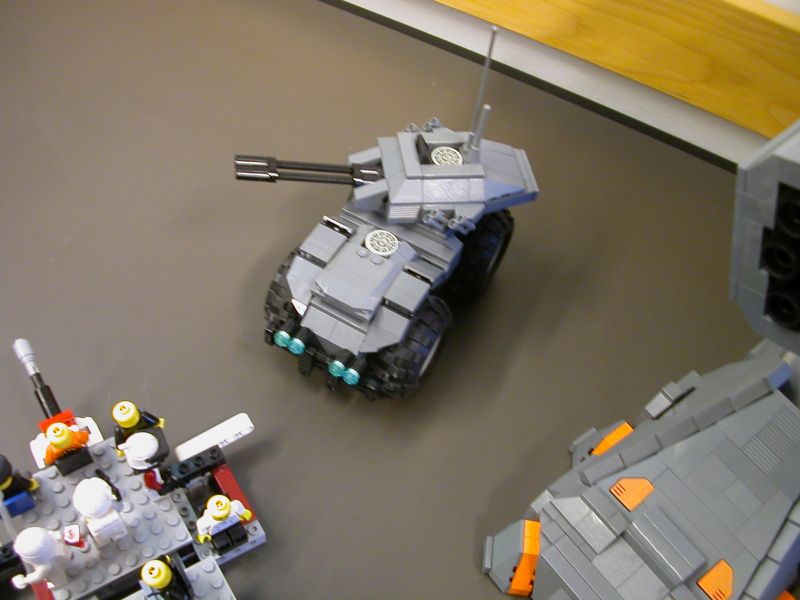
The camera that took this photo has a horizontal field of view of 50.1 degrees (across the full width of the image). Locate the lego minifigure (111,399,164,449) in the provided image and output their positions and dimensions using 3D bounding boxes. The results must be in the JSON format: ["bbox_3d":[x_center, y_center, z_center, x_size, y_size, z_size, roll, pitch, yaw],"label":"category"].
[{"bbox_3d":[-0.118,0.059,0.380,0.025,0.040,0.017,-34,64,-25],"label":"lego minifigure"}]

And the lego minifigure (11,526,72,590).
[{"bbox_3d":[-0.148,0.105,0.345,0.019,0.041,0.022,-26,61,-21],"label":"lego minifigure"}]

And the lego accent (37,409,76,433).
[{"bbox_3d":[-0.151,0.057,0.380,0.016,0.008,0.009,-26,61,-21],"label":"lego accent"}]

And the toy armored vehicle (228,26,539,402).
[{"bbox_3d":[-0.014,-0.050,0.416,0.130,0.144,0.139,28,57,15],"label":"toy armored vehicle"}]

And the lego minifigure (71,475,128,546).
[{"bbox_3d":[-0.127,0.088,0.358,0.022,0.041,0.017,-26,61,-21],"label":"lego minifigure"}]

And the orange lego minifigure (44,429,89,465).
[{"bbox_3d":[-0.146,0.064,0.374,0.021,0.014,0.012,-26,61,-21],"label":"orange lego minifigure"}]

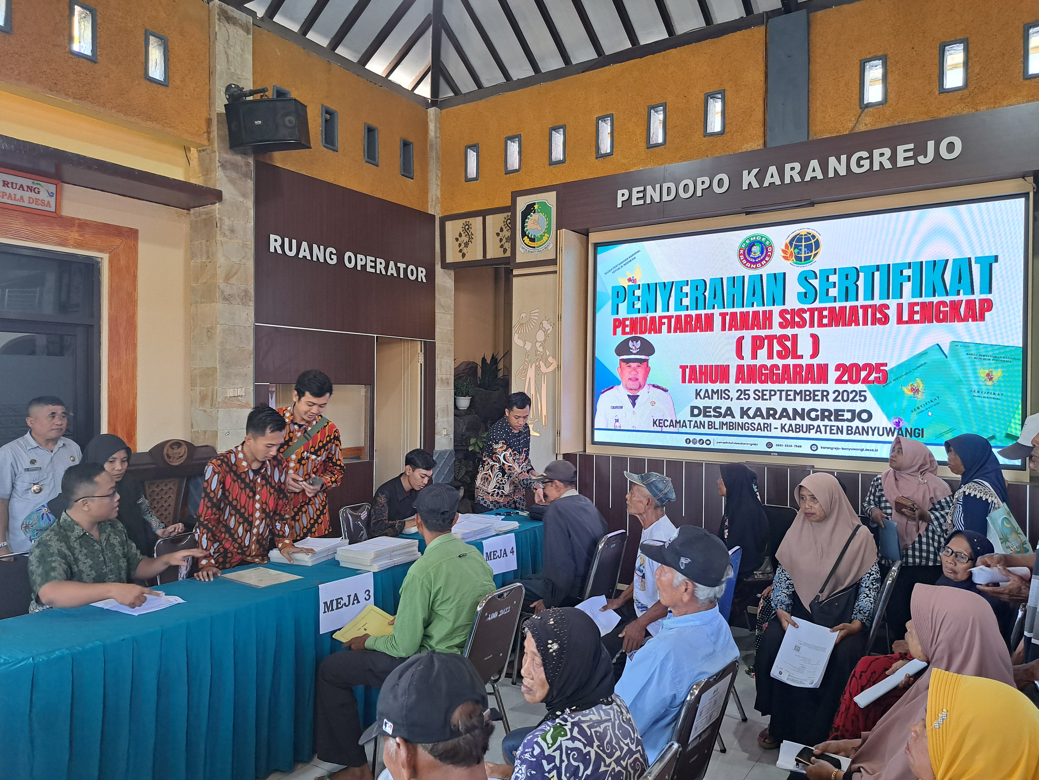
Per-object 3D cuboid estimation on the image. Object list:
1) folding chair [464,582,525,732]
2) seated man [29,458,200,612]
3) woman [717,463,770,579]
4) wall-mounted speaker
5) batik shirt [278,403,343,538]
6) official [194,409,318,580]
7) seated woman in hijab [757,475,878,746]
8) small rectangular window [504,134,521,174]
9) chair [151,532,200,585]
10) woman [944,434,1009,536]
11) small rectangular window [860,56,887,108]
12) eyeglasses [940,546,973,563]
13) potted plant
[{"bbox_3d":[-0.242,1.204,3.069,0.480,0.830,0.420,1,0,34],"label":"folding chair"},{"bbox_3d":[-1.728,0.983,3.129,0.800,1.290,0.620,1,0,23],"label":"seated man"},{"bbox_3d":[1.237,1.039,4.470,0.680,1.200,0.500,1,1,34],"label":"woman"},{"bbox_3d":[-1.528,-1.602,4.400,0.432,0.249,0.205,-3,8,5],"label":"wall-mounted speaker"},{"bbox_3d":[-1.177,0.455,3.980,0.470,0.750,0.320,0,0,-10],"label":"batik shirt"},{"bbox_3d":[-1.388,0.847,3.615,0.530,1.520,0.560,1,0,42],"label":"official"},{"bbox_3d":[1.460,1.028,3.570,0.740,1.240,0.540,0,1,-43],"label":"seated woman in hijab"},{"bbox_3d":[-0.044,-2.130,6.554,0.157,0.343,0.100,1,1,33],"label":"small rectangular window"},{"bbox_3d":[-1.561,1.200,3.691,0.550,0.850,0.420,1,0,34],"label":"chair"},{"bbox_3d":[2.508,0.949,3.950,0.380,1.430,0.480,0,0,2],"label":"woman"},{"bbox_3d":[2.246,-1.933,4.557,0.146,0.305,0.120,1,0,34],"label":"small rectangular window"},{"bbox_3d":[1.665,0.617,2.690,0.130,0.042,0.138,-1,5,-18],"label":"eyeglasses"},{"bbox_3d":[-0.563,0.049,7.300,0.210,0.305,0.210,0,0,0],"label":"potted plant"}]

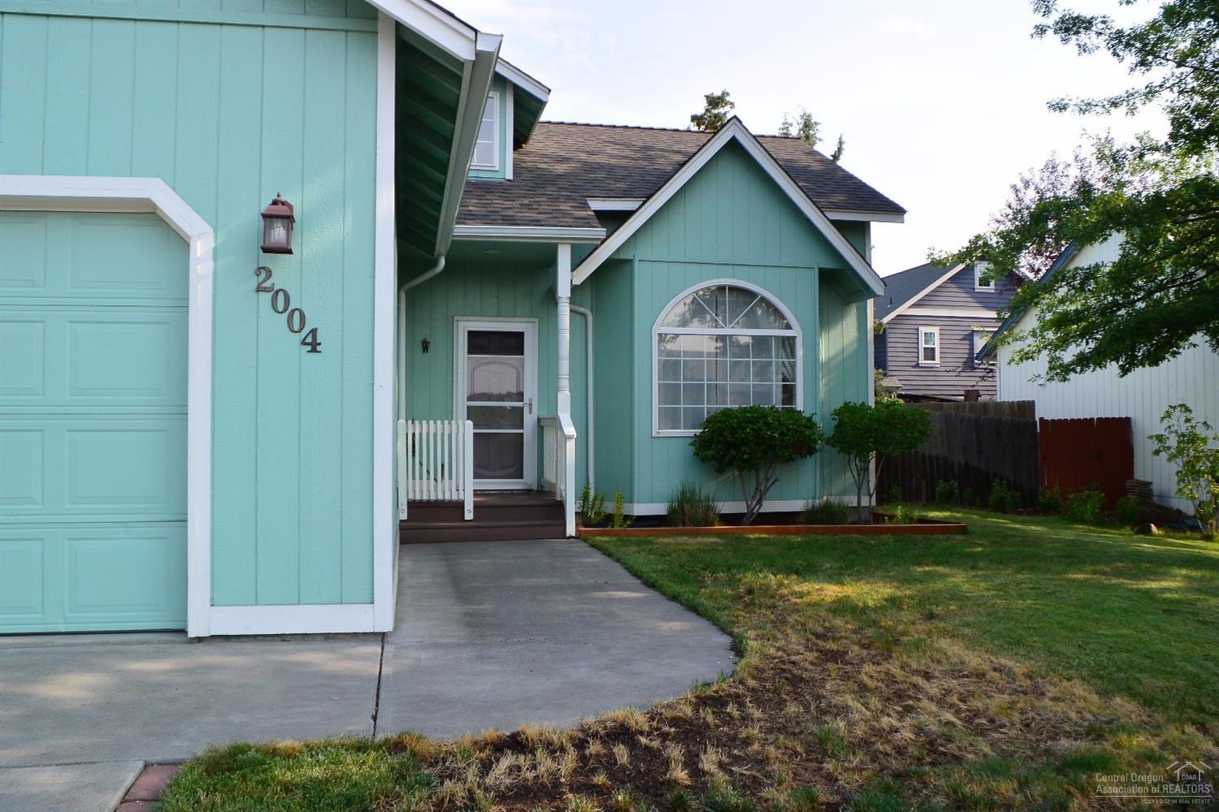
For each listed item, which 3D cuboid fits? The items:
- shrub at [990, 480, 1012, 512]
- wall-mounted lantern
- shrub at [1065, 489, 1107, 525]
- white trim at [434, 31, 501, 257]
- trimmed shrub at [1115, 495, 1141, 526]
[{"bbox_3d":[6.722,1.546,15.700,0.400,0.530,0.400,0,-1,-13],"label":"shrub"},{"bbox_3d":[-1.567,-0.865,4.322,0.150,0.287,0.190,0,-1,-13],"label":"wall-mounted lantern"},{"bbox_3d":[7.917,1.663,15.200,0.660,0.580,0.620,0,-1,-13],"label":"shrub"},{"bbox_3d":[-1.144,-1.693,6.873,0.160,0.140,5.100,0,-1,-13],"label":"white trim"},{"bbox_3d":[8.452,1.708,14.900,0.440,0.490,0.430,0,-1,-13],"label":"trimmed shrub"}]

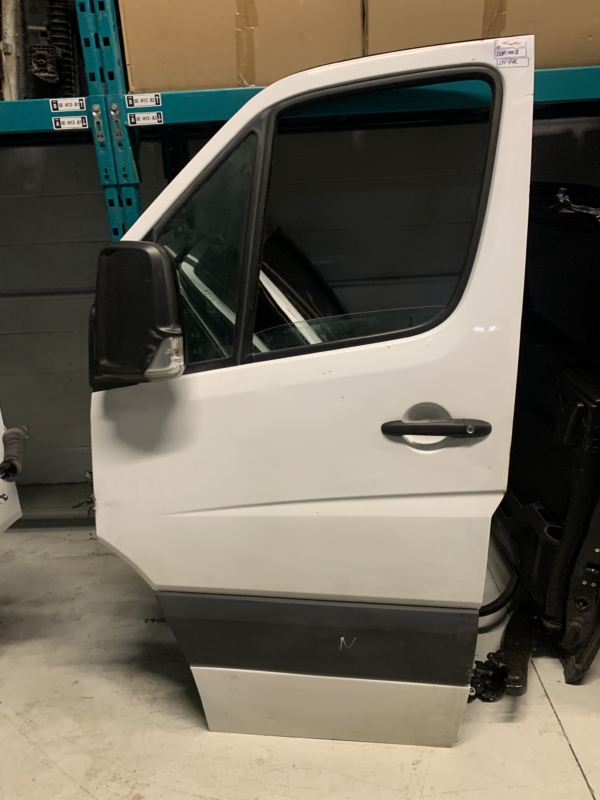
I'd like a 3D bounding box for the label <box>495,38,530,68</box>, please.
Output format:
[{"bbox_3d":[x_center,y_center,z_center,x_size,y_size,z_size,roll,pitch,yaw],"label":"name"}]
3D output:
[{"bbox_3d":[0.415,-0.679,1.178,0.062,0.054,0.002,0,10,8],"label":"label"}]

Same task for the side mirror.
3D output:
[{"bbox_3d":[-0.339,-0.174,1.255,0.180,0.290,0.160,-3,14,-4],"label":"side mirror"}]

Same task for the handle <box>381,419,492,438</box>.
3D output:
[{"bbox_3d":[0.298,0.062,1.316,0.236,0.038,0.053,0,14,8],"label":"handle"}]

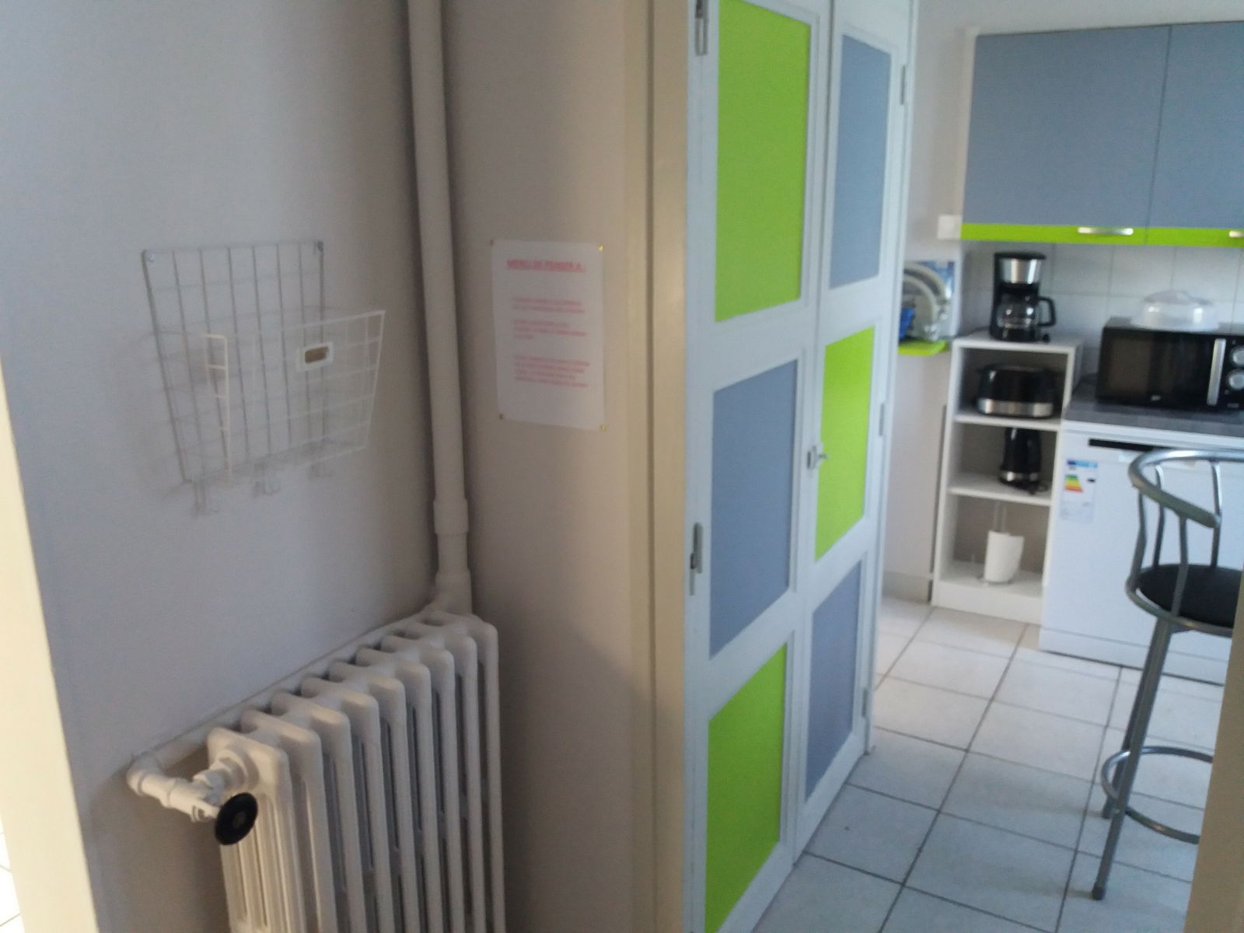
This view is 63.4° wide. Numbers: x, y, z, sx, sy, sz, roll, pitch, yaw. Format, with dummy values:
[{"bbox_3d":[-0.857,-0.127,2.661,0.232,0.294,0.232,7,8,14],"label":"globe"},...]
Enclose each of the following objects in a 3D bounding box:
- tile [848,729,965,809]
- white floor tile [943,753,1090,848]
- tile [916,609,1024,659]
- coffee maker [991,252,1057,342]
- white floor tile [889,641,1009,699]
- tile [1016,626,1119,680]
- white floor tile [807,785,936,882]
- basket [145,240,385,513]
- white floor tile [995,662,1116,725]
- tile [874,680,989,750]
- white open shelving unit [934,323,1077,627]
[{"bbox_3d":[0.795,0.866,2.909,0.315,0.015,0.336,8,18,29],"label":"tile"},{"bbox_3d":[1.079,0.908,2.746,0.336,0.015,0.336,8,18,29],"label":"white floor tile"},{"bbox_3d":[1.305,0.622,3.761,0.336,0.015,0.336,8,18,29],"label":"tile"},{"bbox_3d":[1.482,-0.630,3.726,0.205,0.307,0.215,4,16,18],"label":"coffee maker"},{"bbox_3d":[1.132,0.703,3.479,0.336,0.015,0.336,8,18,29],"label":"white floor tile"},{"bbox_3d":[1.599,0.665,3.593,0.336,0.015,0.336,8,18,29],"label":"tile"},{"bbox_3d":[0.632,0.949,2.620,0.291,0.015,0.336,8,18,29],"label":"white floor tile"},{"bbox_3d":[-0.455,-0.123,1.367,0.137,0.346,0.290,8,18,29],"label":"basket"},{"bbox_3d":[1.426,0.746,3.311,0.336,0.015,0.336,8,18,29],"label":"white floor tile"},{"bbox_3d":[0.959,0.784,3.196,0.336,0.015,0.336,8,18,29],"label":"tile"},{"bbox_3d":[1.492,0.029,3.889,0.413,1.054,0.341,8,18,29],"label":"white open shelving unit"}]

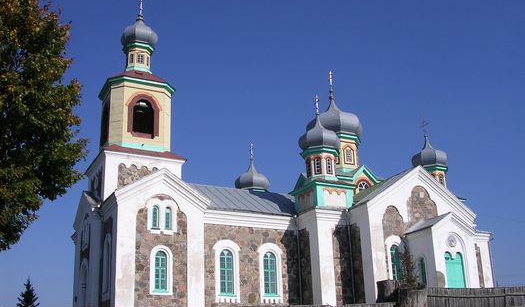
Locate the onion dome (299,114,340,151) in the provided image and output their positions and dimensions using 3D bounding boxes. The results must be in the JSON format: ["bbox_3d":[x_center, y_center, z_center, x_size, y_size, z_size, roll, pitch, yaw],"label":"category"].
[{"bbox_3d":[4.349,-1.488,44.474,3.060,2.970,3.060,7,-19,-26],"label":"onion dome"}]

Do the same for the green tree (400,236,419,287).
[{"bbox_3d":[8.168,6.279,32.000,1.050,3.100,1.050,8,-21,-27],"label":"green tree"}]

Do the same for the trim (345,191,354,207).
[{"bbox_3d":[6.041,3.090,39.679,0.599,1.365,0.158,8,-21,-27],"label":"trim"}]

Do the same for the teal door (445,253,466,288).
[{"bbox_3d":[11.824,7.316,35.519,1.544,2.520,0.210,8,-21,-27],"label":"teal door"}]

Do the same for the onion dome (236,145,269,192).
[{"bbox_3d":[-0.903,1.528,55.714,3.136,4.500,3.136,-2,-17,-1],"label":"onion dome"}]

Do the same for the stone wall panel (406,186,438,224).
[{"bbox_3d":[11.633,3.768,42.001,2.790,2.790,0.252,7,-19,-26],"label":"stone wall panel"}]

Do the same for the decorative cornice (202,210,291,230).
[{"bbox_3d":[-0.809,4.418,38.197,7.350,0.998,0.420,8,-21,-27],"label":"decorative cornice"}]

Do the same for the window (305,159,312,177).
[{"bbox_3d":[3.481,1.100,43.150,0.135,1.278,0.522,7,-19,-26],"label":"window"}]

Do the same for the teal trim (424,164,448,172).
[{"bbox_3d":[13.511,1.311,46.028,2.730,0.441,2.730,8,-21,-27],"label":"teal trim"}]

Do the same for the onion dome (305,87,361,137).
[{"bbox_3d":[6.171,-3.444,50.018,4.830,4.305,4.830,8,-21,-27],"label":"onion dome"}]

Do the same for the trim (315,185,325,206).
[{"bbox_3d":[3.905,2.849,38.576,0.599,1.428,0.158,8,-21,-27],"label":"trim"}]

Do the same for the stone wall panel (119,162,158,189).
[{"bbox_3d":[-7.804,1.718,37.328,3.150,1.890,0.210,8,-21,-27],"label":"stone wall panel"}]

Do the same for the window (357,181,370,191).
[{"bbox_3d":[7.919,2.550,44.667,1.208,1.103,0.178,8,-21,-27],"label":"window"}]

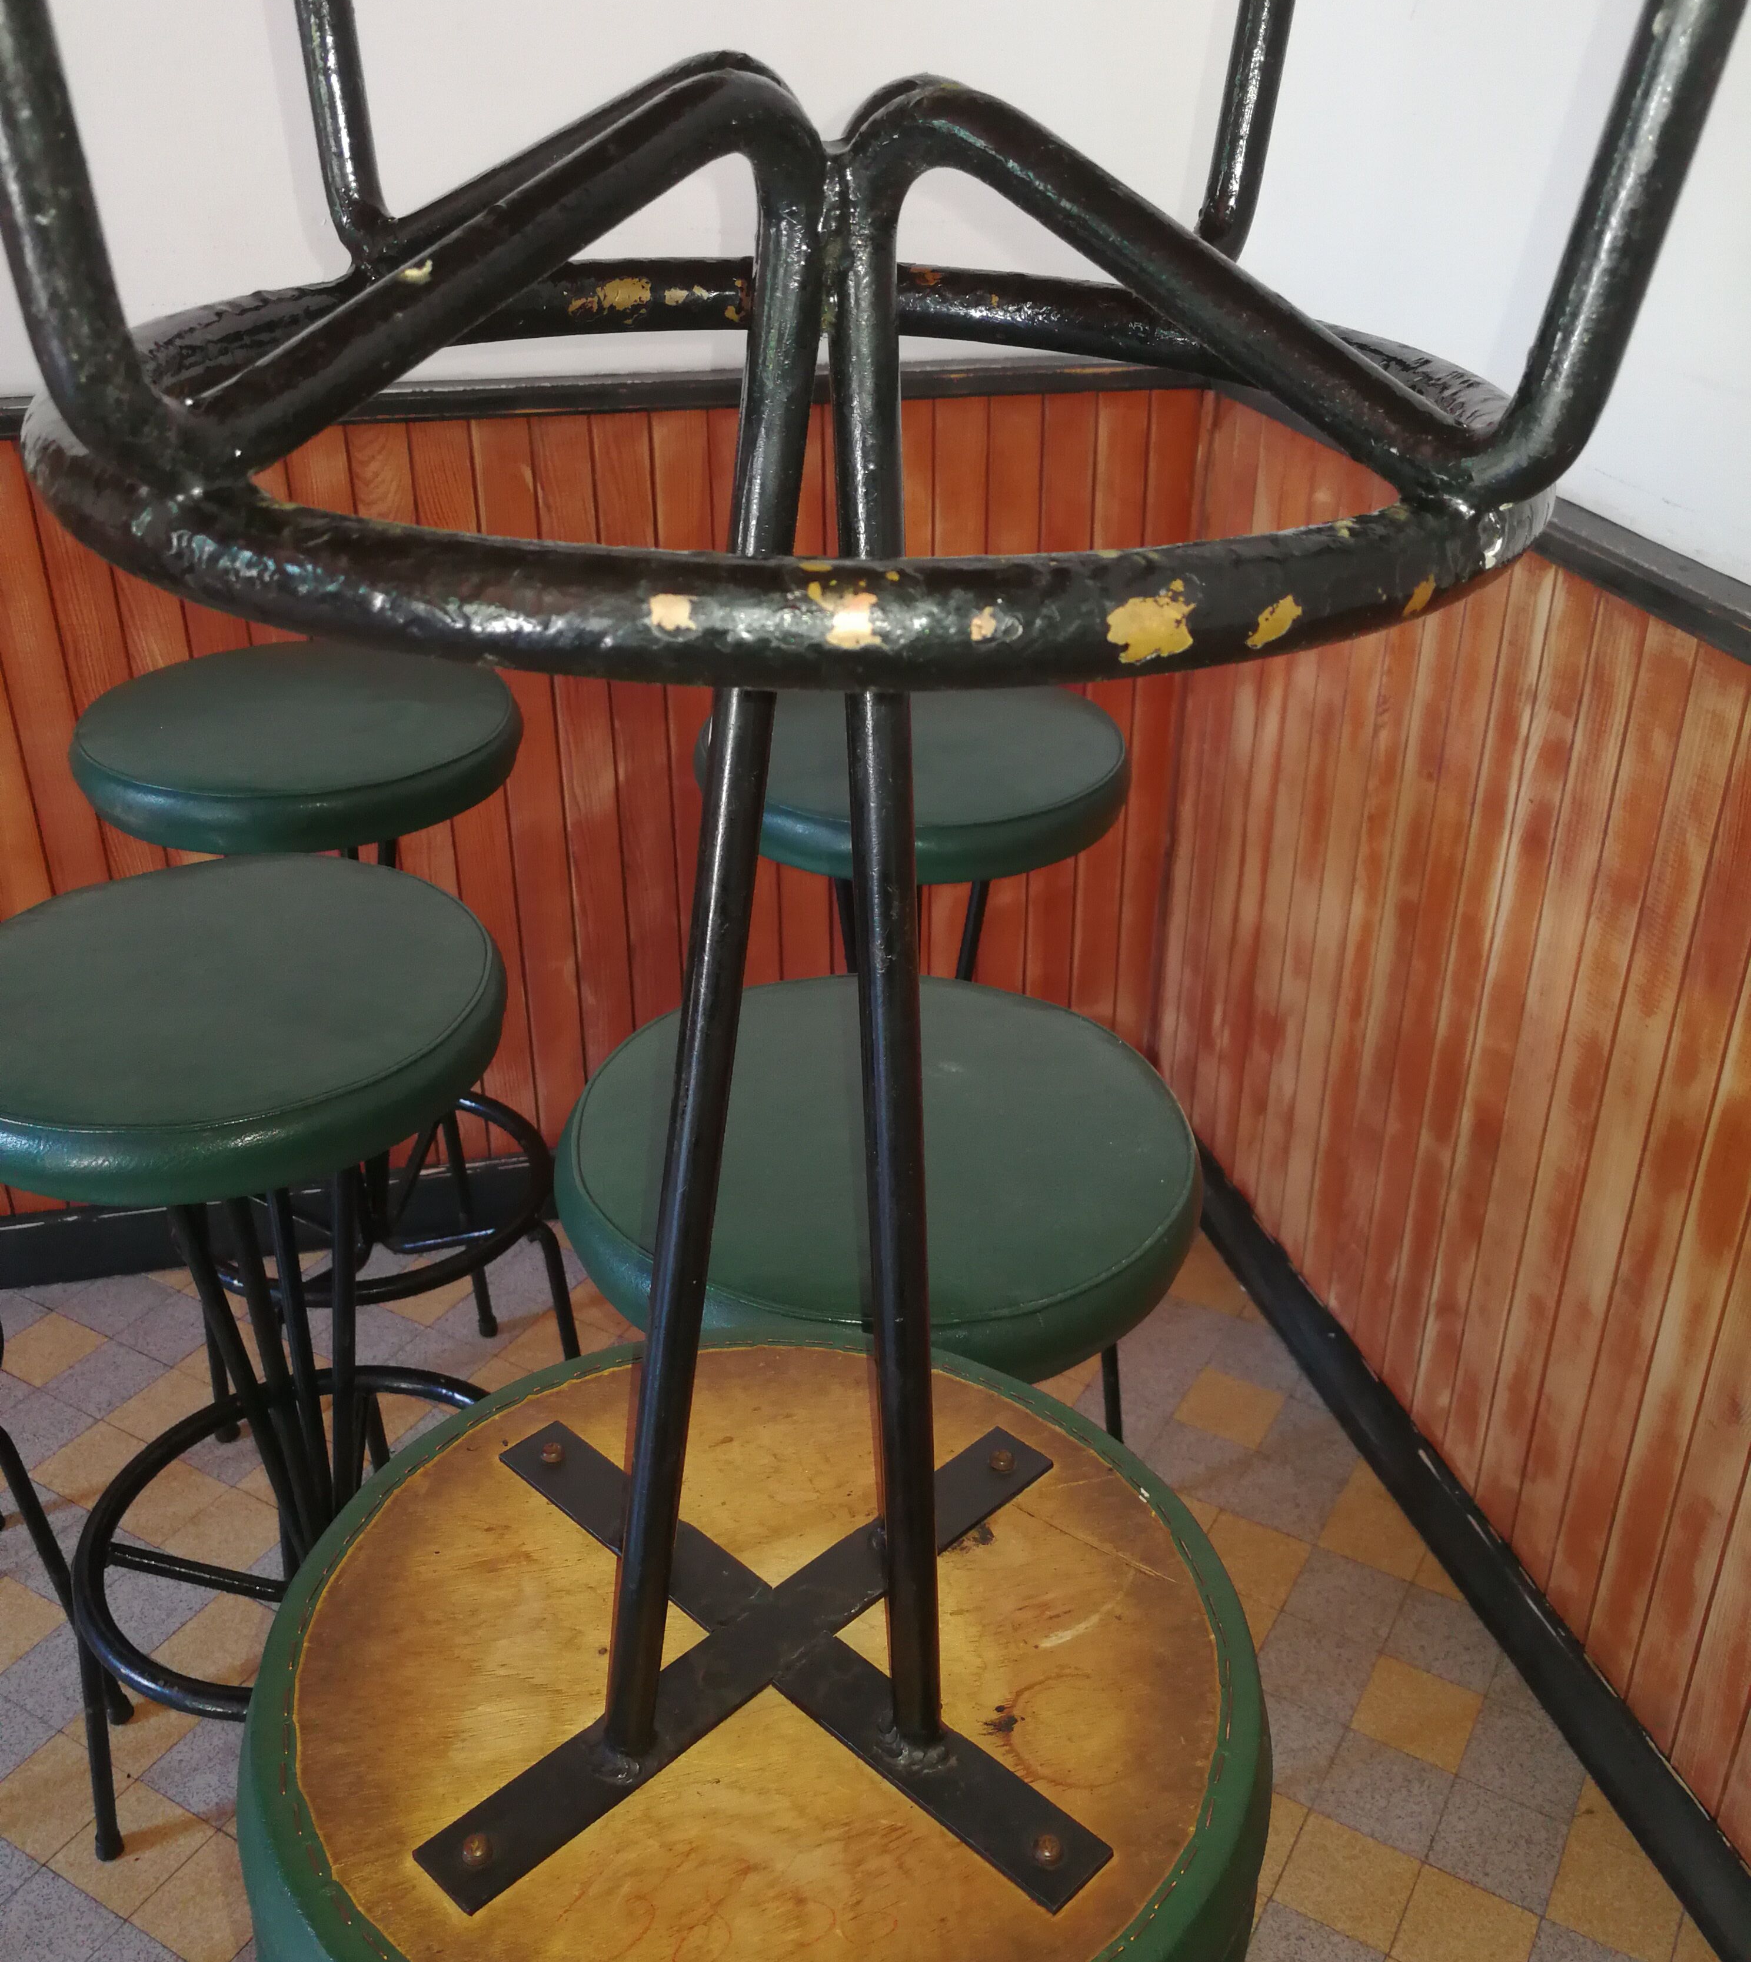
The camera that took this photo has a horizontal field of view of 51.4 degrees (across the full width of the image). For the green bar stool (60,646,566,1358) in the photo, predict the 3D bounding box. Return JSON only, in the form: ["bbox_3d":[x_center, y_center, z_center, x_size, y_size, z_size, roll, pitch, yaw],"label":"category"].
[{"bbox_3d":[-0.493,0.143,1.755,0.385,0.845,0.385,-19,34,-30],"label":"green bar stool"}]

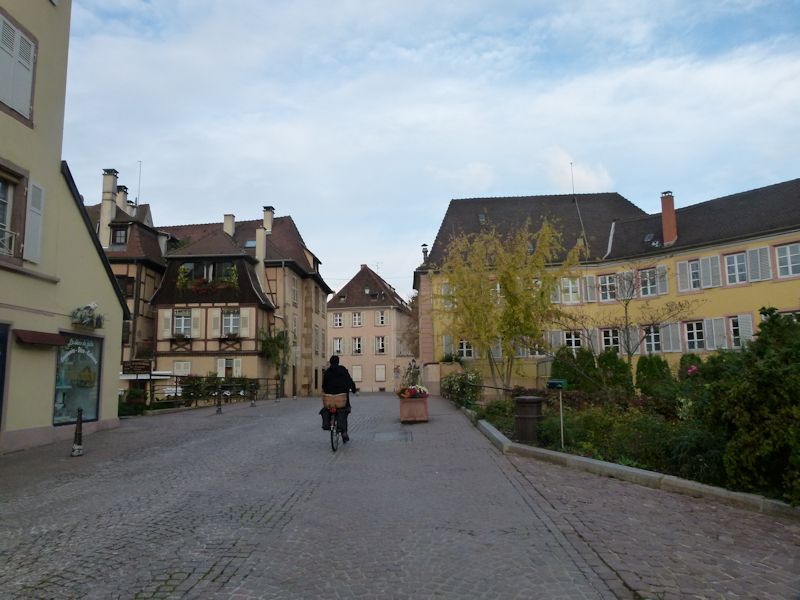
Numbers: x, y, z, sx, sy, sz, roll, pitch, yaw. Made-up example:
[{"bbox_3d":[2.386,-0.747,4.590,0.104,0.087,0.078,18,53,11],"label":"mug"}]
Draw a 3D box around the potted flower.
[{"bbox_3d":[0.470,3.217,17.835,0.900,1.120,0.900,-1,-7,2],"label":"potted flower"}]

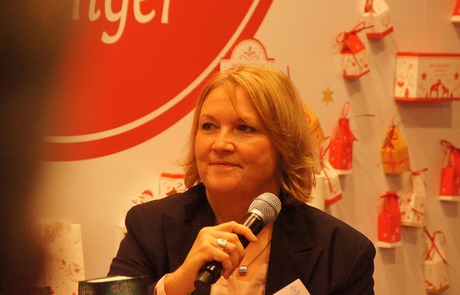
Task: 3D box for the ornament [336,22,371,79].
[{"bbox_3d":[0.255,-0.197,7.873,0.040,0.107,0.036,3,15,44],"label":"ornament"}]

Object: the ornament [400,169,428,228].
[{"bbox_3d":[0.386,0.109,8.030,0.038,0.115,0.038,3,3,44],"label":"ornament"}]

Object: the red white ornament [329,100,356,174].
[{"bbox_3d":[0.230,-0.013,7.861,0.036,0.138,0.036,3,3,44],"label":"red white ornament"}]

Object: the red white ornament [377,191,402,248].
[{"bbox_3d":[0.334,0.151,7.979,0.036,0.113,0.036,3,3,44],"label":"red white ornament"}]

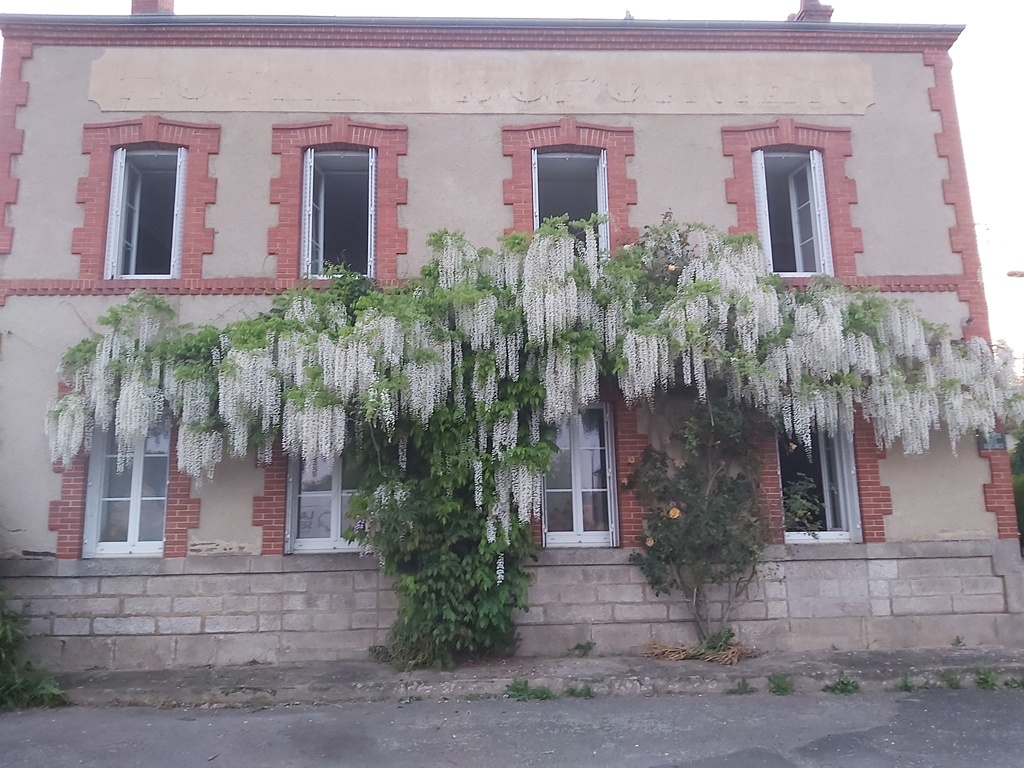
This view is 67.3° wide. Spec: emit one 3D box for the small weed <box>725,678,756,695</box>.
[{"bbox_3d":[2.071,2.732,6.972,0.293,0.118,0.200,-1,-9,-2],"label":"small weed"}]

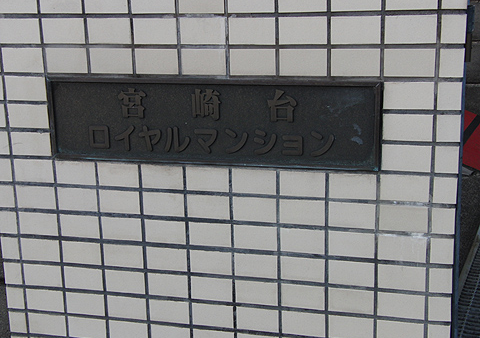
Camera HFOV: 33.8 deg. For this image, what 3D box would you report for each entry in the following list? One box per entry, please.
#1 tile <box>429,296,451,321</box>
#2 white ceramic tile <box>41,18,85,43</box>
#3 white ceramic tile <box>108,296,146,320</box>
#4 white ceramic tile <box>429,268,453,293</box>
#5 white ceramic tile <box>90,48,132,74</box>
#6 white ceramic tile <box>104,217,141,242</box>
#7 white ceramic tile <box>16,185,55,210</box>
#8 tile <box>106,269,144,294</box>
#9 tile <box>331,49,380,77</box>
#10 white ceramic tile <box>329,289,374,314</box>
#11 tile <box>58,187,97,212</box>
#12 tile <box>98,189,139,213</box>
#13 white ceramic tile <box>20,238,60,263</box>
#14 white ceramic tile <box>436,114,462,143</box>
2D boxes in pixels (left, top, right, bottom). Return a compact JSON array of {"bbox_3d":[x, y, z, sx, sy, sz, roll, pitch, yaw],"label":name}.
[{"bbox_3d":[0.459,0.319,1.818,0.050,0.061,0.010,2,15,15],"label":"tile"},{"bbox_3d":[-0.420,-0.332,1.890,0.108,0.060,0.010,3,15,15],"label":"white ceramic tile"},{"bbox_3d":[-0.289,0.351,2.023,0.108,0.061,0.010,3,15,15],"label":"white ceramic tile"},{"bbox_3d":[0.455,0.249,1.792,0.050,0.061,0.010,3,15,15],"label":"white ceramic tile"},{"bbox_3d":[-0.307,-0.259,1.886,0.108,0.060,0.010,2,15,15],"label":"white ceramic tile"},{"bbox_3d":[-0.294,0.149,1.971,0.108,0.061,0.010,3,15,15],"label":"white ceramic tile"},{"bbox_3d":[-0.517,0.071,2.011,0.108,0.061,0.010,3,15,15],"label":"white ceramic tile"},{"bbox_3d":[-0.294,0.289,2.038,0.108,0.060,0.010,2,15,14],"label":"tile"},{"bbox_3d":[0.252,-0.232,1.728,0.108,0.061,0.010,2,15,15],"label":"tile"},{"bbox_3d":[0.266,0.314,1.893,0.108,0.060,0.010,2,15,14],"label":"white ceramic tile"},{"bbox_3d":[-0.407,0.076,1.989,0.108,0.061,0.010,2,15,15],"label":"tile"},{"bbox_3d":[-0.300,0.081,1.981,0.108,0.060,0.010,3,15,15],"label":"tile"},{"bbox_3d":[-0.522,0.211,2.077,0.108,0.060,0.010,3,15,15],"label":"white ceramic tile"},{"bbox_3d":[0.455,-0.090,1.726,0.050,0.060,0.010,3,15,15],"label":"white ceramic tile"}]

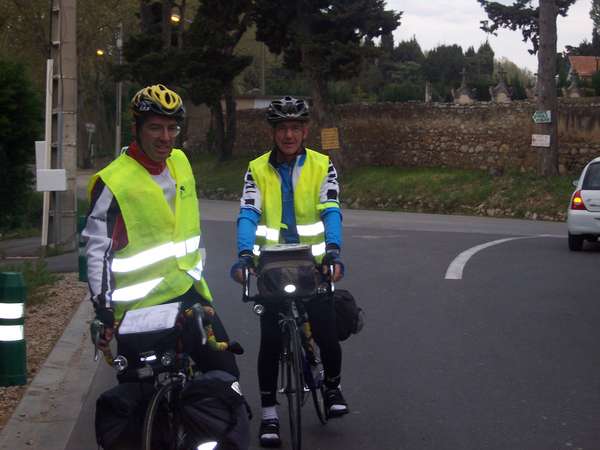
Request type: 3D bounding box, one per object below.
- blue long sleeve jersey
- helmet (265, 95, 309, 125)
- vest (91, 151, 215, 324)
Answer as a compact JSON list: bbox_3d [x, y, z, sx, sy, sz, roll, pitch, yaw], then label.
[{"bbox_3d":[-0.051,-0.095,7.530,0.530,0.570,0.380,0,7,2],"label":"blue long sleeve jersey"},{"bbox_3d":[-0.061,-0.563,7.550,0.205,0.155,0.270,0,3,-2],"label":"helmet"},{"bbox_3d":[-0.596,0.038,6.150,0.460,0.670,0.300,-6,9,-27],"label":"vest"}]

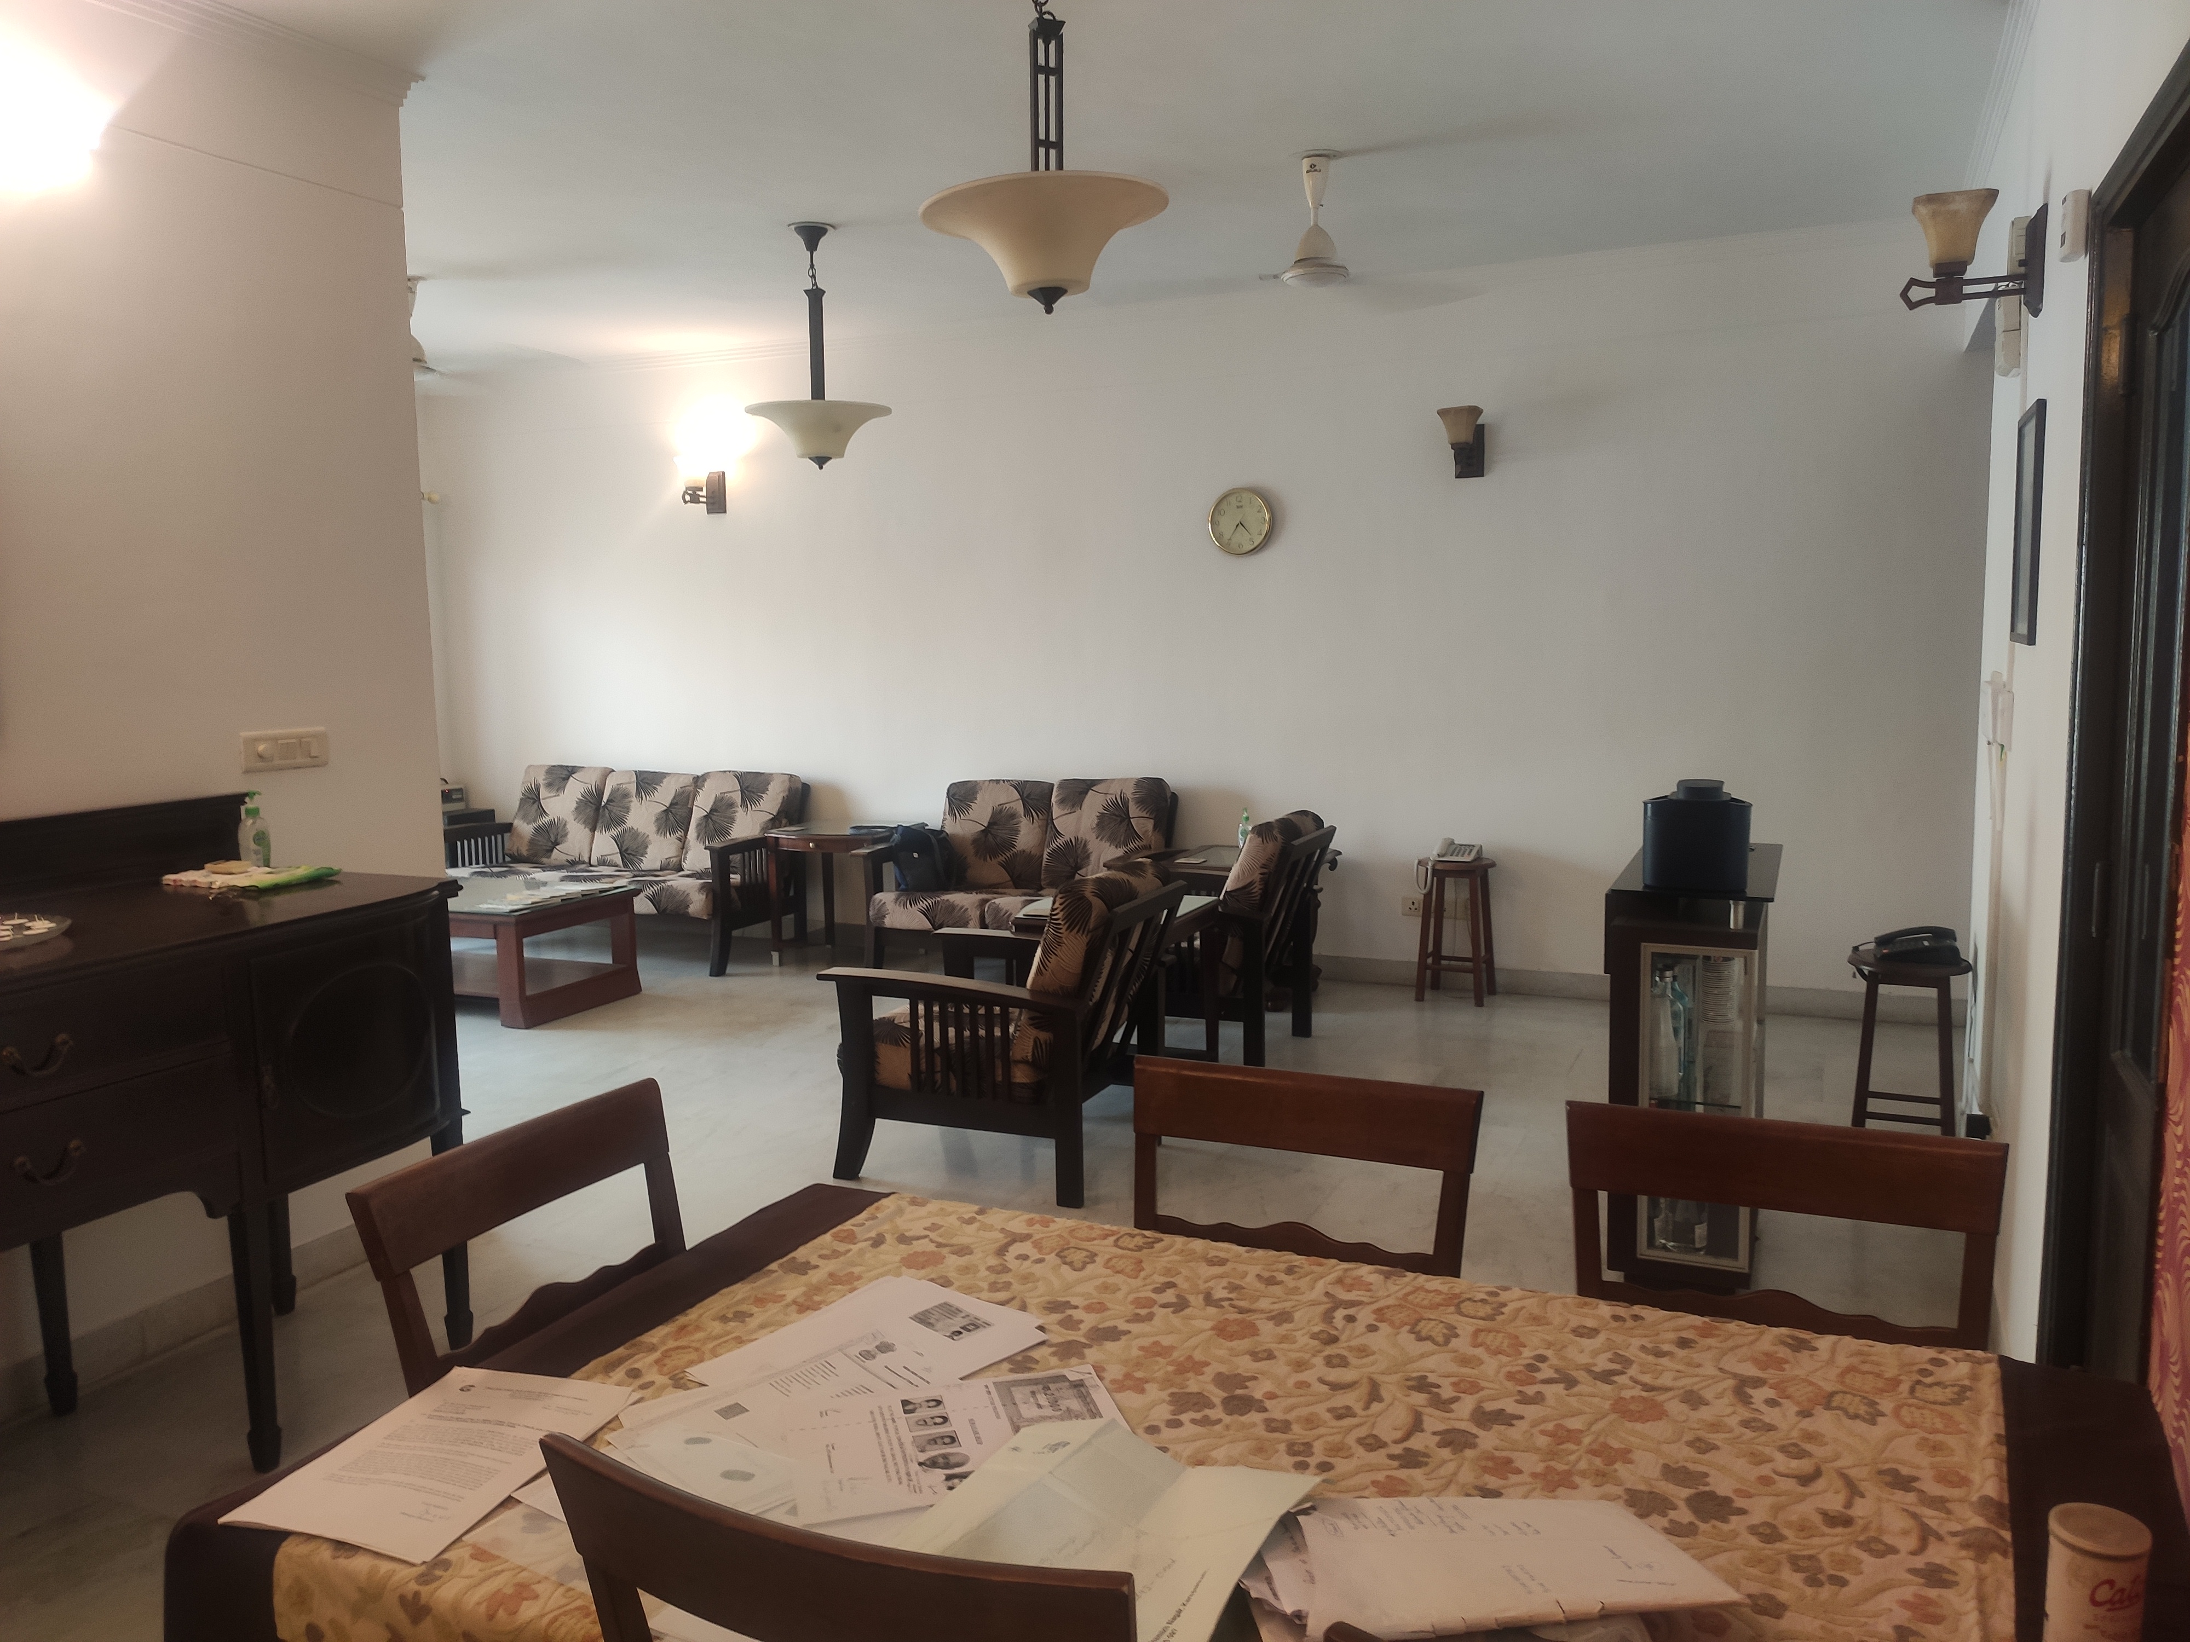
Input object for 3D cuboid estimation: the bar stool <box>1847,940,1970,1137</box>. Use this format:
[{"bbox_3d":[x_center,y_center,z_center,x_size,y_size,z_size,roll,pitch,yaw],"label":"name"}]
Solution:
[{"bbox_3d":[2.196,0.660,4.452,0.297,0.549,0.297,2,7,24],"label":"bar stool"}]

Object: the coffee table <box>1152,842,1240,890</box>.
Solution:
[{"bbox_3d":[0.603,0.436,6.597,0.609,0.561,0.691,2,7,24],"label":"coffee table"}]

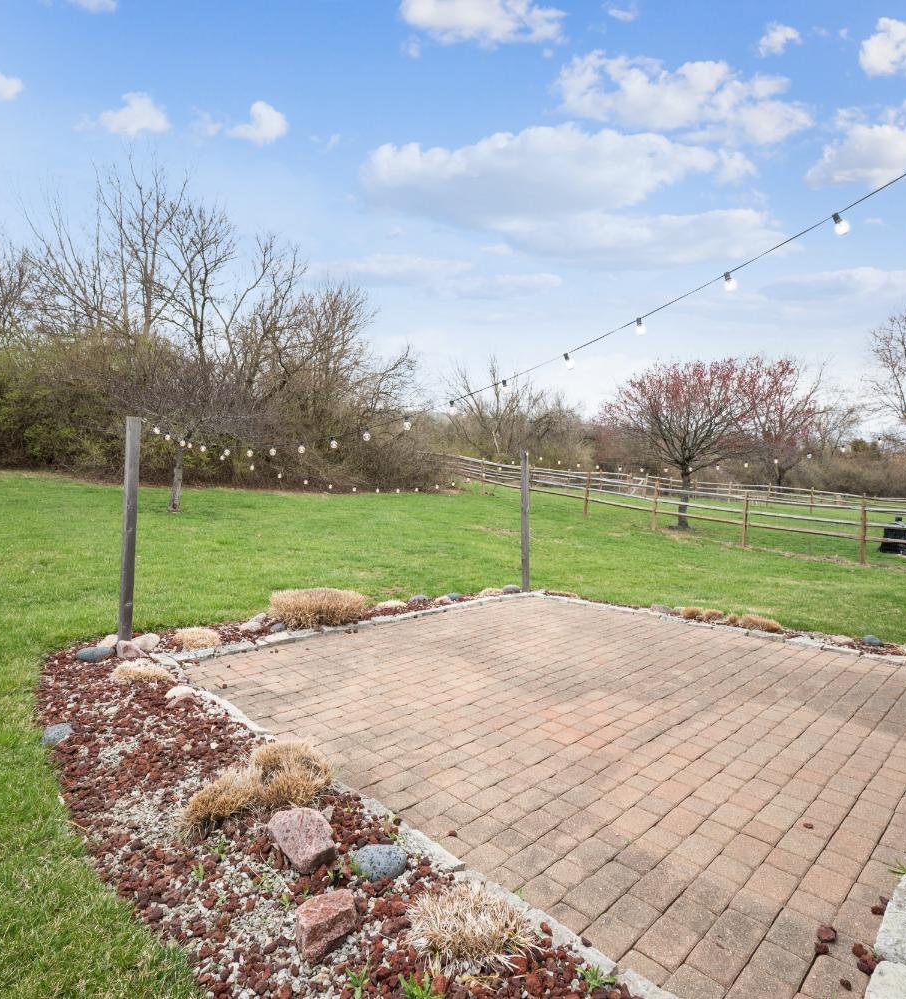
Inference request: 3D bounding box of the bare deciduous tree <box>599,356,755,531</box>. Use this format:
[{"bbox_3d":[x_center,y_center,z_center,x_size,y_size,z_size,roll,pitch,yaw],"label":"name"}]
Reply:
[{"bbox_3d":[6.050,-1.500,15.800,4.200,4.600,4.100,0,2,22],"label":"bare deciduous tree"}]

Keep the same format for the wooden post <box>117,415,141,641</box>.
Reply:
[{"bbox_3d":[-3.190,0.310,5.750,0.092,2.240,0.092,2,2,-43],"label":"wooden post"}]

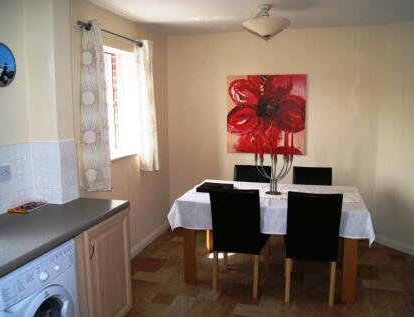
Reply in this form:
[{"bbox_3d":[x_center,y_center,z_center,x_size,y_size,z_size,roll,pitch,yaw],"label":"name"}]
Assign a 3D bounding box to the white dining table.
[{"bbox_3d":[0.606,0.700,3.352,1.570,0.760,0.980,2,8,16],"label":"white dining table"}]

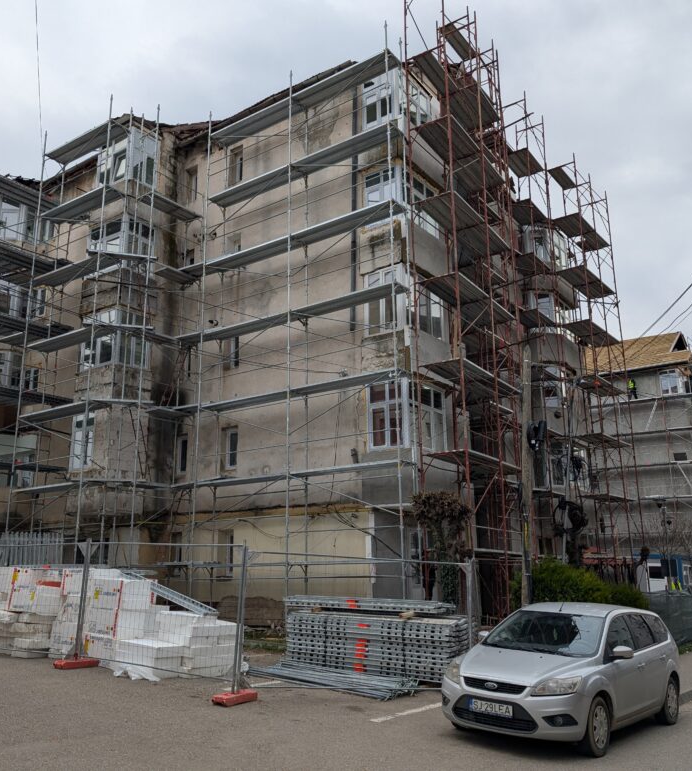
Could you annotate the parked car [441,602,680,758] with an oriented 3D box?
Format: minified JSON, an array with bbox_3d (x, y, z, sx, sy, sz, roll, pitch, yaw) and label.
[{"bbox_3d":[2.990,3.715,9.455,1.840,1.500,4.470,-10,-18,38],"label":"parked car"}]

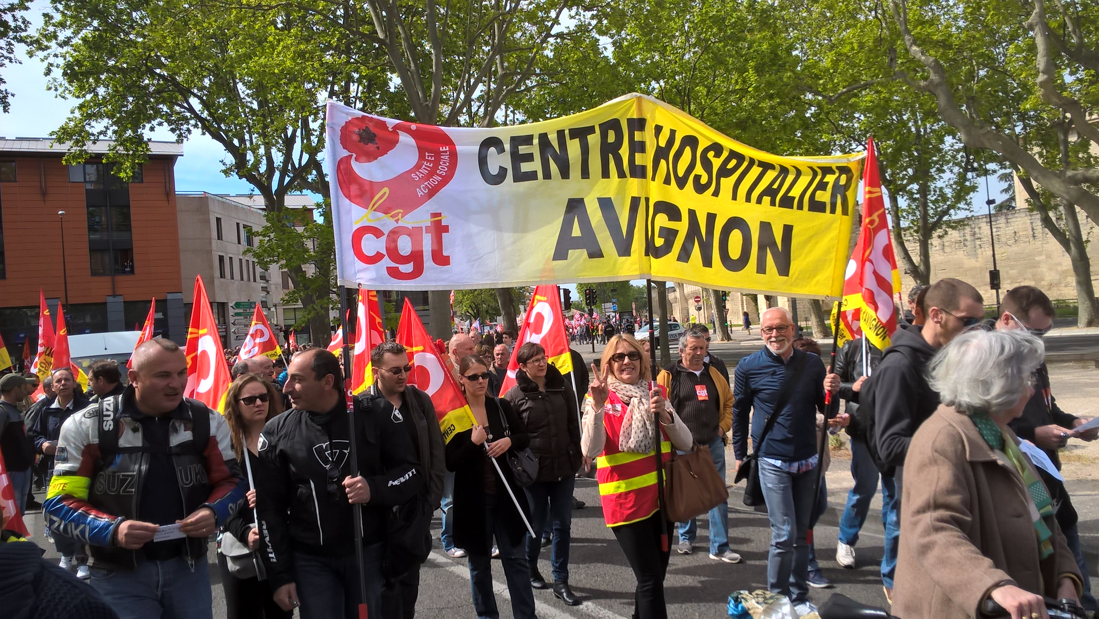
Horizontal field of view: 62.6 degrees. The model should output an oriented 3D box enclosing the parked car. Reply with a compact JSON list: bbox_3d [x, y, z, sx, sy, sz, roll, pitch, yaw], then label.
[{"bbox_3d":[6.397,1.531,52.000,1.750,1.480,4.150,-5,-1,30],"label":"parked car"}]

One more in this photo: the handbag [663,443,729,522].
[{"bbox_3d":[0.786,0.914,4.850,0.340,0.420,0.170,-4,-1,-24],"label":"handbag"}]

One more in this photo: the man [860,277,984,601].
[{"bbox_3d":[1.266,0.780,2.893,0.500,1.770,0.520,-5,-1,18],"label":"man"}]

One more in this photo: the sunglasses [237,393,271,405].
[{"bbox_3d":[-1.436,0.441,4.400,0.145,0.045,0.130,-4,-1,-33],"label":"sunglasses"}]

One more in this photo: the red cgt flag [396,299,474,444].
[{"bbox_3d":[-0.652,0.361,5.100,0.500,0.880,0.270,-5,-1,0],"label":"red cgt flag"}]

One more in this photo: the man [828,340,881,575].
[{"bbox_3d":[1.927,0.781,5.498,0.550,1.740,0.450,-5,-1,17],"label":"man"}]

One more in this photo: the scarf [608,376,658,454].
[{"bbox_3d":[0.424,0.533,4.580,0.270,0.410,0.260,-4,-1,-7],"label":"scarf"}]

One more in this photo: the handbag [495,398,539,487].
[{"bbox_3d":[-0.187,0.775,5.250,0.270,0.510,0.150,-4,-1,-30],"label":"handbag"}]

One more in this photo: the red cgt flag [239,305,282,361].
[{"bbox_3d":[-5.434,0.476,17.000,0.850,1.150,0.250,-4,-1,-14],"label":"red cgt flag"}]

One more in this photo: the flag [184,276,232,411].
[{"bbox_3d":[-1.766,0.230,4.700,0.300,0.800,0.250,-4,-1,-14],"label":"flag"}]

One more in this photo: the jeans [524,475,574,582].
[{"bbox_3d":[-0.003,1.346,5.800,0.350,0.760,0.280,-4,-1,-27],"label":"jeans"}]

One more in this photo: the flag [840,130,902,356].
[{"bbox_3d":[1.893,-0.389,5.350,0.400,1.300,0.300,-5,-1,12],"label":"flag"}]

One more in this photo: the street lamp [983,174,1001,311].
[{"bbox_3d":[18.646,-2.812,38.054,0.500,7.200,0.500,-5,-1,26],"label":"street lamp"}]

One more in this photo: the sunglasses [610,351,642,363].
[{"bbox_3d":[0.398,0.244,4.680,0.150,0.048,0.130,-5,-1,3],"label":"sunglasses"}]

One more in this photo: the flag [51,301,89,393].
[{"bbox_3d":[-6.101,0.497,11.500,0.500,1.200,0.300,-4,-1,-6],"label":"flag"}]

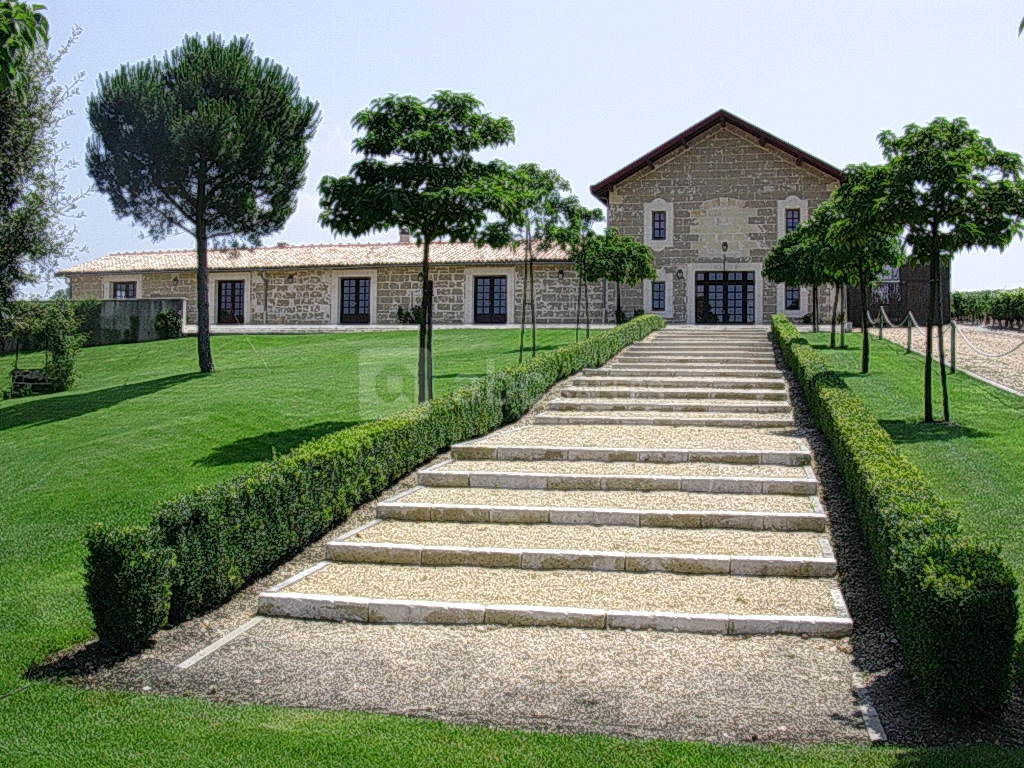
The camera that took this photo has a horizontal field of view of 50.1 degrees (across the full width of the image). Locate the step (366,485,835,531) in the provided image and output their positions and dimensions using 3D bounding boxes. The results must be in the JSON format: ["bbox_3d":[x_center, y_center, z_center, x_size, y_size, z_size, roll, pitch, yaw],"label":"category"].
[{"bbox_3d":[1.038,1.456,12.862,5.000,0.170,1.350,1,3,10],"label":"step"}]

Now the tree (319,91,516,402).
[{"bbox_3d":[-1.810,-2.600,21.190,3.800,6.050,3.800,0,3,0],"label":"tree"}]

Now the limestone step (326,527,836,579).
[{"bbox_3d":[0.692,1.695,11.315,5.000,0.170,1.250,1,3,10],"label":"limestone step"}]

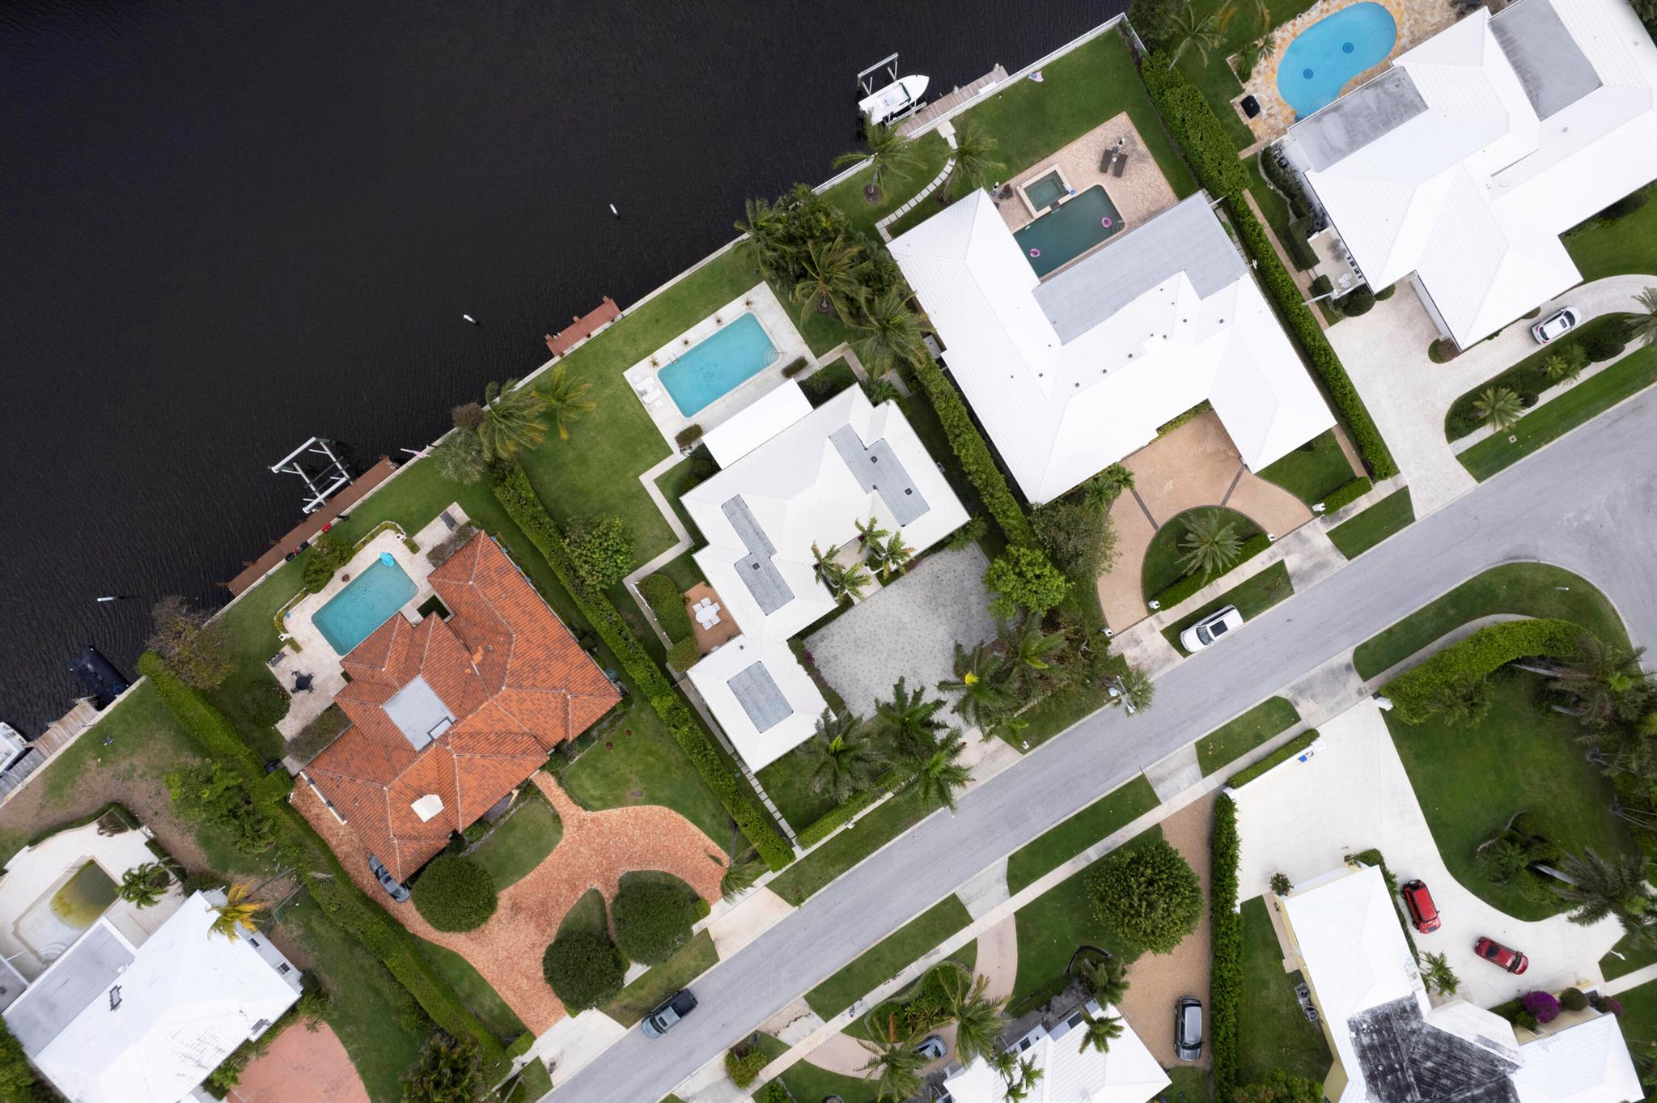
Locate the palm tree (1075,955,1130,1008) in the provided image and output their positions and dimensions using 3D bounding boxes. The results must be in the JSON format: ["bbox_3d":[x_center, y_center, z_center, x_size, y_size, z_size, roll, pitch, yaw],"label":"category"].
[{"bbox_3d":[22.861,36.004,85.708,4.100,5.800,4.100,0,90,0],"label":"palm tree"}]

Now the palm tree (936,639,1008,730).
[{"bbox_3d":[11.580,10.860,83.600,6.200,8.800,6.600,0,90,0],"label":"palm tree"}]

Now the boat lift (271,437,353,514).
[{"bbox_3d":[-43.950,-6.600,87.350,4.700,3.000,4.800,-36,90,0],"label":"boat lift"}]

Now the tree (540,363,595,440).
[{"bbox_3d":[-21.210,-12.040,84.300,5.000,7.500,6.000,0,90,0],"label":"tree"}]

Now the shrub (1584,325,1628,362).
[{"bbox_3d":[63.697,-16.932,83.288,3.400,1.400,2.120,-27,91,0],"label":"shrub"}]

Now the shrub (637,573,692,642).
[{"bbox_3d":[-13.238,4.575,83.040,2.430,2.000,5.690,-30,91,0],"label":"shrub"}]

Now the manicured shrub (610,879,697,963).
[{"bbox_3d":[-14.113,29.928,82.605,6.820,3.800,7.130,0,91,0],"label":"manicured shrub"}]

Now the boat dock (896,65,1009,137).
[{"bbox_3d":[10.670,-39.070,88.500,11.100,0.900,1.400,-30,90,0],"label":"boat dock"}]

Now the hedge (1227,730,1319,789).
[{"bbox_3d":[36.733,17.099,83.897,8.230,1.200,1.070,-29,91,0],"label":"hedge"}]

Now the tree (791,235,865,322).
[{"bbox_3d":[-0.050,-21.410,83.300,6.000,9.400,6.800,0,90,0],"label":"tree"}]

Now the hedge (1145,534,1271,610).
[{"bbox_3d":[32.940,1.840,87.400,11.300,1.200,1.300,-30,90,0],"label":"hedge"}]

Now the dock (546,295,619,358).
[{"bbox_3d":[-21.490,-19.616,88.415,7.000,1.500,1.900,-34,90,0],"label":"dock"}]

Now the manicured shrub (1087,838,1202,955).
[{"bbox_3d":[26.647,29.038,85.368,9.300,6.400,9.300,0,90,0],"label":"manicured shrub"}]

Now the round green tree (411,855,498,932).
[{"bbox_3d":[-31.752,29.154,86.033,6.600,4.800,6.600,0,90,0],"label":"round green tree"}]

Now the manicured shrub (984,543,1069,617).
[{"bbox_3d":[16.490,2.470,85.200,6.900,5.600,6.300,0,90,0],"label":"manicured shrub"}]

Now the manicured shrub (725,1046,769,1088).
[{"bbox_3d":[-7.019,44.384,87.097,3.400,3.000,3.400,0,90,0],"label":"manicured shrub"}]

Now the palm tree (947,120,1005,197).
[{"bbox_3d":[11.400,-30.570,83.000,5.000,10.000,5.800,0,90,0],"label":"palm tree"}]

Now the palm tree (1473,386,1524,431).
[{"bbox_3d":[55.400,-11.750,85.100,4.200,4.700,3.900,0,90,0],"label":"palm tree"}]

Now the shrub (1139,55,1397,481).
[{"bbox_3d":[37.909,-24.315,86.720,2.300,3.000,39.800,-30,90,0],"label":"shrub"}]

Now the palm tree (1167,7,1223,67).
[{"bbox_3d":[28.328,-39.787,80.156,4.410,6.500,4.810,0,91,0],"label":"palm tree"}]

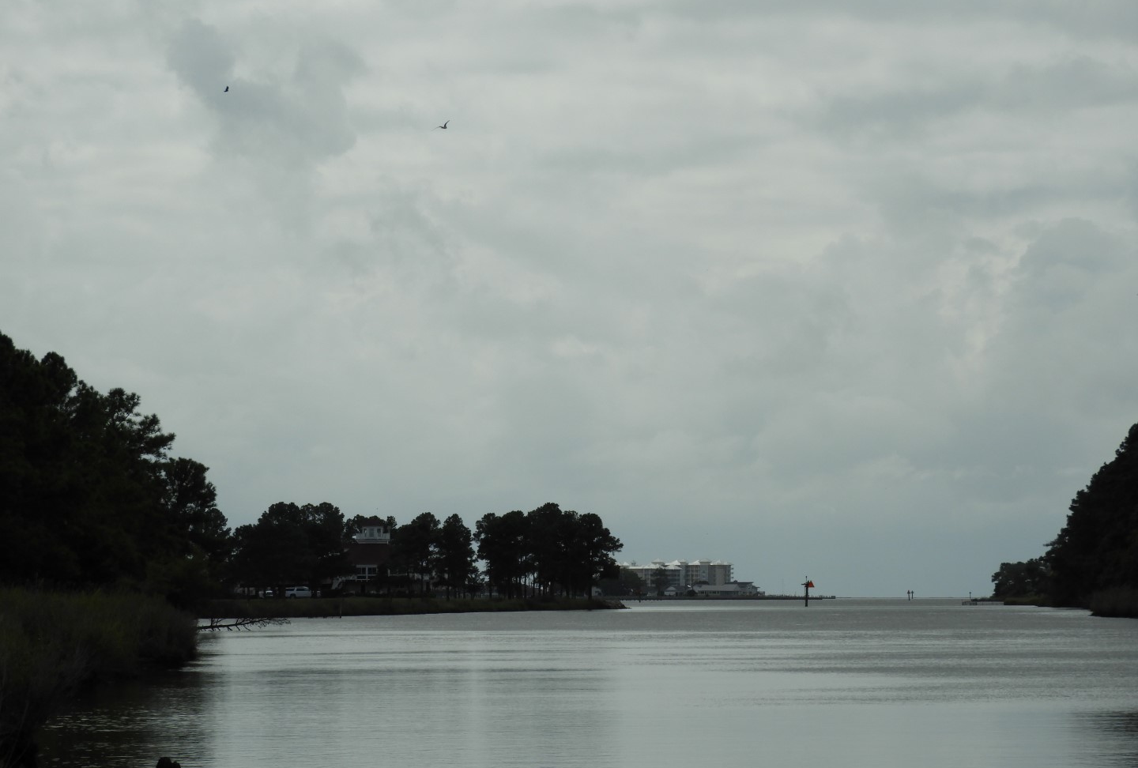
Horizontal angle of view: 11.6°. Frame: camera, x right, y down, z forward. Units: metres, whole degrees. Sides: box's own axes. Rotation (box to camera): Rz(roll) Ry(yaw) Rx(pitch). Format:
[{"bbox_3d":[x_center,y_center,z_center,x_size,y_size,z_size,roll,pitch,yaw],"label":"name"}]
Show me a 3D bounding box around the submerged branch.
[{"bbox_3d":[-21.923,16.137,375.000,6.500,1.000,2.000,0,-2,0],"label":"submerged branch"}]

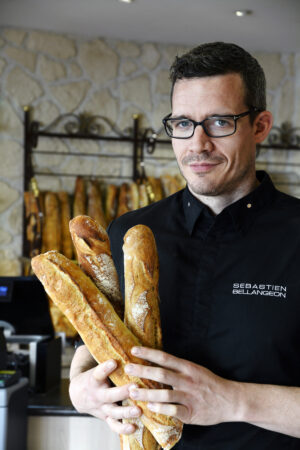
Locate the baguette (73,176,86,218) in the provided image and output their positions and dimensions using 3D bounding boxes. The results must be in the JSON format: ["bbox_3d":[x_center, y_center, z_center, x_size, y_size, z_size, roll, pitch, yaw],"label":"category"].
[{"bbox_3d":[-0.305,-0.027,4.107,0.058,0.373,0.058,1,-2,-28],"label":"baguette"}]

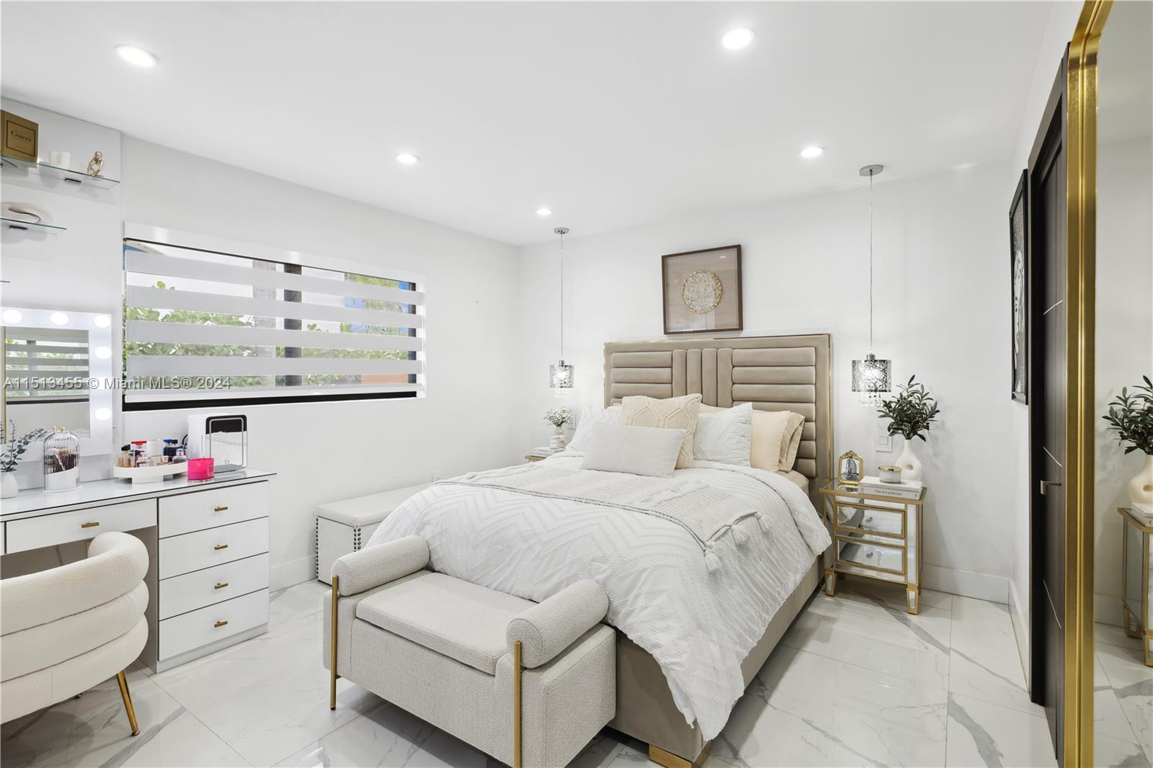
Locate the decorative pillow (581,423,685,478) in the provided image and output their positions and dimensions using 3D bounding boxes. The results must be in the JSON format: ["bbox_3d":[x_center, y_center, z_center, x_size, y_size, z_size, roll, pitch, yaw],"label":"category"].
[{"bbox_3d":[0.324,0.386,3.014,0.580,0.310,0.140,0,-26,37],"label":"decorative pillow"}]

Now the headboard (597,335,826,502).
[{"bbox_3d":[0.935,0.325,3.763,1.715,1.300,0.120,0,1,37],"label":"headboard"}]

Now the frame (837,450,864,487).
[{"bbox_3d":[1.669,0.505,3.114,0.138,0.208,0.045,0,-7,37],"label":"frame"}]

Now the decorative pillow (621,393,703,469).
[{"bbox_3d":[0.545,0.298,3.342,0.520,0.470,0.170,0,-19,31],"label":"decorative pillow"}]

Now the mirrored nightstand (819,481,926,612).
[{"bbox_3d":[1.724,0.912,2.970,0.505,0.590,0.410,0,1,37],"label":"mirrored nightstand"}]

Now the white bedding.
[{"bbox_3d":[0.201,0.811,2.805,1.818,0.608,1.830,0,1,37],"label":"white bedding"}]

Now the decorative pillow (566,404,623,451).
[{"bbox_3d":[0.283,0.325,3.742,0.660,0.430,0.160,0,-29,37],"label":"decorative pillow"}]

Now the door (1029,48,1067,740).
[{"bbox_3d":[1.582,0.168,1.681,0.070,2.110,0.880,0,1,37],"label":"door"}]

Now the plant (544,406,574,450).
[{"bbox_3d":[-0.127,0.370,4.344,0.235,0.355,0.235,-1,1,0],"label":"plant"}]

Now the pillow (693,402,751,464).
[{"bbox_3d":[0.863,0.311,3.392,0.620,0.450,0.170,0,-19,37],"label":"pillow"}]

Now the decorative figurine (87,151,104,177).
[{"bbox_3d":[-2.238,-1.024,2.386,0.065,0.118,0.060,0,1,37],"label":"decorative figurine"}]

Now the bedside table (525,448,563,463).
[{"bbox_3d":[-0.098,0.907,4.320,0.500,0.590,0.410,0,1,37],"label":"bedside table"}]

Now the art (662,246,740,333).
[{"bbox_3d":[0.925,-0.682,3.797,0.610,0.610,0.040,0,1,37],"label":"art"}]

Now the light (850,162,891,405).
[{"bbox_3d":[1.694,-0.557,2.943,0.190,1.350,0.190,0,1,37],"label":"light"}]

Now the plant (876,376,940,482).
[{"bbox_3d":[1.870,0.260,2.876,0.300,0.600,0.260,0,1,37],"label":"plant"}]

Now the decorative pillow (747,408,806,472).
[{"bbox_3d":[1.112,0.364,3.365,0.670,0.410,0.180,0,-14,37],"label":"decorative pillow"}]

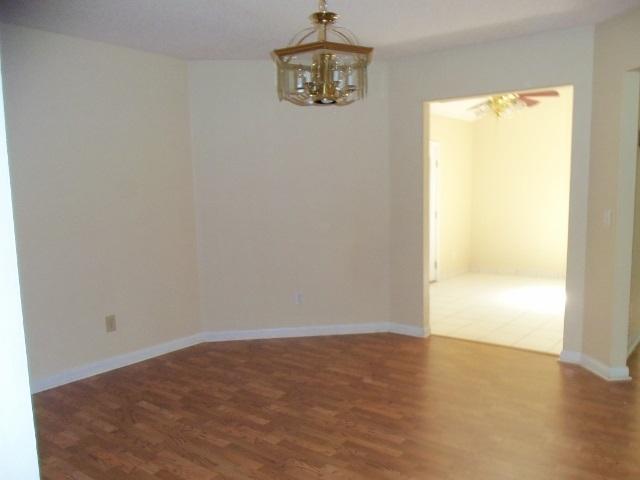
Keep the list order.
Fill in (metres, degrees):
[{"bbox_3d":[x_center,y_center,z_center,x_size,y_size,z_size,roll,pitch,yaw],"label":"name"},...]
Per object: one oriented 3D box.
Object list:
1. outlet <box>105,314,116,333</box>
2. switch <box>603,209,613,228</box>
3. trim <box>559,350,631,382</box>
[{"bbox_3d":[-1.585,0.639,4.082,0.014,0.118,0.076,4,8,38],"label":"outlet"},{"bbox_3d":[1.944,-0.147,3.639,0.014,0.118,0.076,-2,6,-7],"label":"switch"},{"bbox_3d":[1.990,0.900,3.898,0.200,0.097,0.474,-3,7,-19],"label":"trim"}]

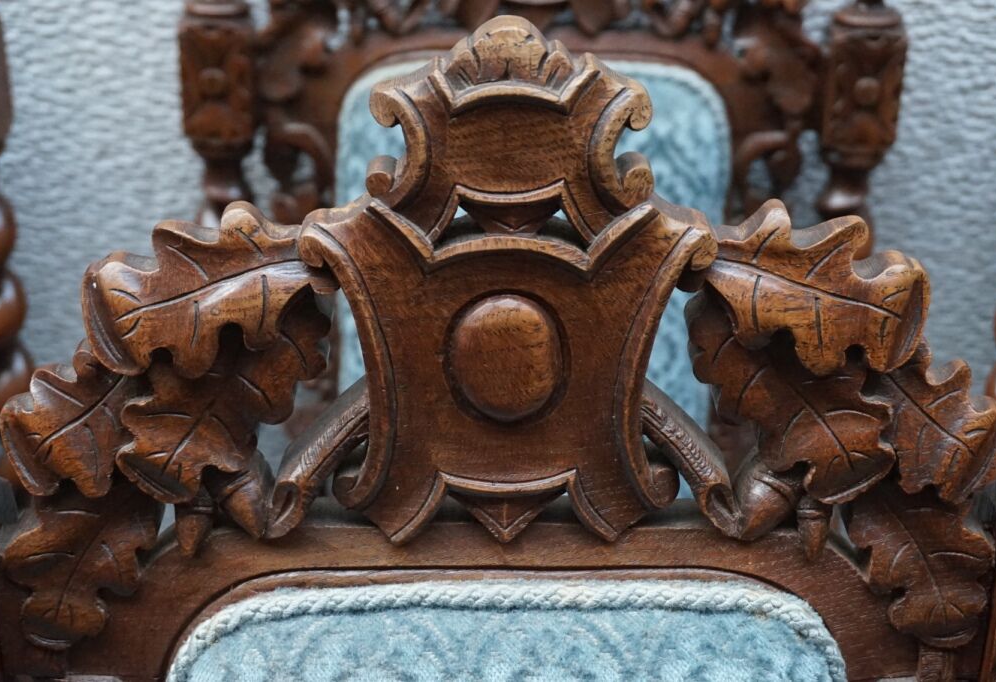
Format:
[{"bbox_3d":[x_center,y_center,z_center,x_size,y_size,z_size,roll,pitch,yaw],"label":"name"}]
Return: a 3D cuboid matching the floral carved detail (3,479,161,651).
[{"bbox_3d":[-0.195,0.105,0.736,0.068,0.079,0.032,0,20,0],"label":"floral carved detail"}]

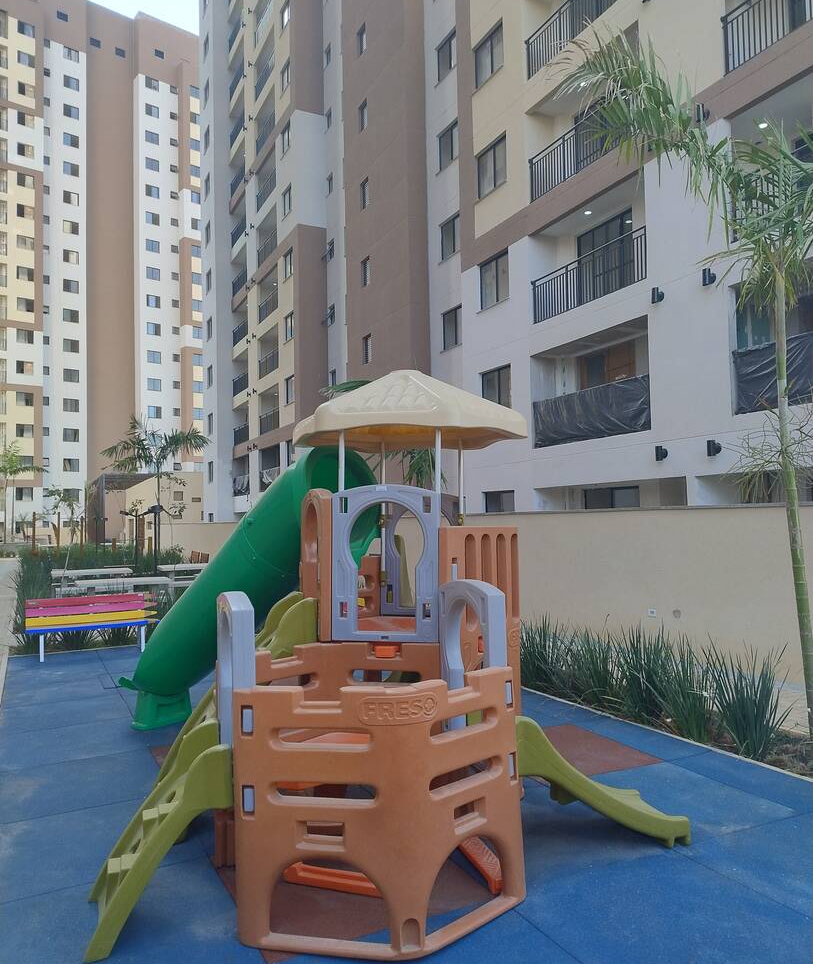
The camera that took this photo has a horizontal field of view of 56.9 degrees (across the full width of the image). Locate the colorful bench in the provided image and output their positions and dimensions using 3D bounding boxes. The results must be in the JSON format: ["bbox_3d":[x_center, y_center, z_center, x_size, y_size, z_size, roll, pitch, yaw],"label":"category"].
[{"bbox_3d":[-3.945,1.832,9.513,1.570,0.725,0.540,0,-3,-26],"label":"colorful bench"}]

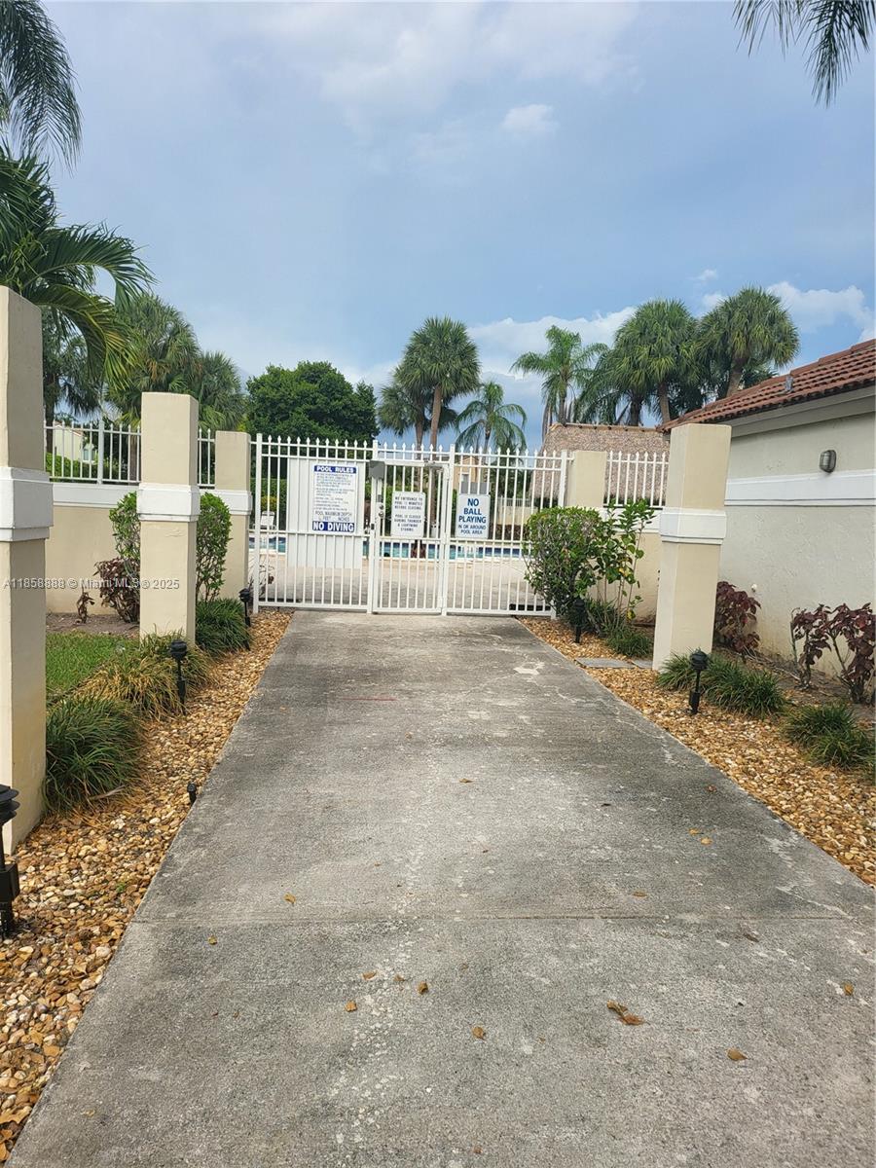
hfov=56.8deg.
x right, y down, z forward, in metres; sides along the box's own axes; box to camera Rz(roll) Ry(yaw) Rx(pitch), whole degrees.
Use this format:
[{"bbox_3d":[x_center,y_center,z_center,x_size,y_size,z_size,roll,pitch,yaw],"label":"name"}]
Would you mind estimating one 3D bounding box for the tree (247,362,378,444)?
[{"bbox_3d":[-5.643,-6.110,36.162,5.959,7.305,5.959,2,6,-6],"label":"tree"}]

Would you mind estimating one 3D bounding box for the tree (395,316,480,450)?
[{"bbox_3d":[-0.167,-6.973,35.607,3.635,9.367,3.635,2,6,-6],"label":"tree"}]

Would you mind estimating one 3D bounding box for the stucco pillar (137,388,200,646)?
[{"bbox_3d":[-2.363,-0.444,7.125,0.460,2.320,0.460,2,6,-6],"label":"stucco pillar"}]

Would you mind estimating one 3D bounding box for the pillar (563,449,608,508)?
[{"bbox_3d":[1.977,-0.643,11.142,0.430,2.300,0.430,2,6,-6],"label":"pillar"}]

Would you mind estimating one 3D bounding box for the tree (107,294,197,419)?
[{"bbox_3d":[-9.468,-5.605,26.721,3.298,7.657,3.298,2,6,-6],"label":"tree"}]

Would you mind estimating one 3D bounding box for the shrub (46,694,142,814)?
[{"bbox_3d":[-1.925,0.856,4.375,0.600,0.437,0.620,2,6,-6],"label":"shrub"}]

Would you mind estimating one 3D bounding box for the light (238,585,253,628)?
[{"bbox_3d":[-2.209,0.258,9.402,0.150,0.470,0.150,2,6,-6],"label":"light"}]

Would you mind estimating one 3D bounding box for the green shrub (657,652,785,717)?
[{"bbox_3d":[2.504,0.782,6.925,0.950,0.380,1.200,2,6,-6],"label":"green shrub"}]

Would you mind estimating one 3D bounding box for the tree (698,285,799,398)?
[{"bbox_3d":[11.519,-6.173,30.896,3.900,10.080,3.900,2,6,-6],"label":"tree"}]

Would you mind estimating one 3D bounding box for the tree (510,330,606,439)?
[{"bbox_3d":[4.968,-6.502,35.173,3.954,9.031,3.954,2,6,-6],"label":"tree"}]

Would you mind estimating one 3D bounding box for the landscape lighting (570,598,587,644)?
[{"bbox_3d":[1.609,0.436,9.230,0.150,0.500,0.150,2,6,-6],"label":"landscape lighting"}]

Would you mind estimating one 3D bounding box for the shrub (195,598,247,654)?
[{"bbox_3d":[-2.298,0.389,8.244,0.700,0.450,0.850,2,6,-6],"label":"shrub"}]

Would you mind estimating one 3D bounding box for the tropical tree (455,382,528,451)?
[{"bbox_3d":[2.477,-6.444,40.995,3.745,7.412,3.745,2,6,-6],"label":"tropical tree"}]

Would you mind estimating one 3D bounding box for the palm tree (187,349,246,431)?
[{"bbox_3d":[-8.352,-5.213,29.903,2.800,6.564,2.800,2,6,-6],"label":"palm tree"}]

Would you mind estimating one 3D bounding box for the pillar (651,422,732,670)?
[{"bbox_3d":[2.376,-0.281,7.618,0.430,2.336,0.430,2,6,-6],"label":"pillar"}]

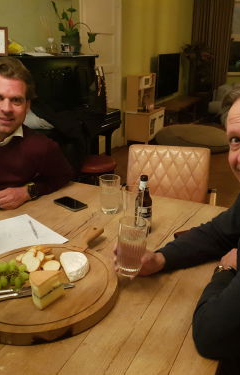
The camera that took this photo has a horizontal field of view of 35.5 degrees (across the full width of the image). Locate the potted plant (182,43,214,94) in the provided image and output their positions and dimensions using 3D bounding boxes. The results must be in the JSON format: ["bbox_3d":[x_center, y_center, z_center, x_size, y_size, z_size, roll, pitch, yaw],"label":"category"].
[{"bbox_3d":[1.779,-2.732,8.600,0.740,1.140,0.700,4,20,11],"label":"potted plant"}]

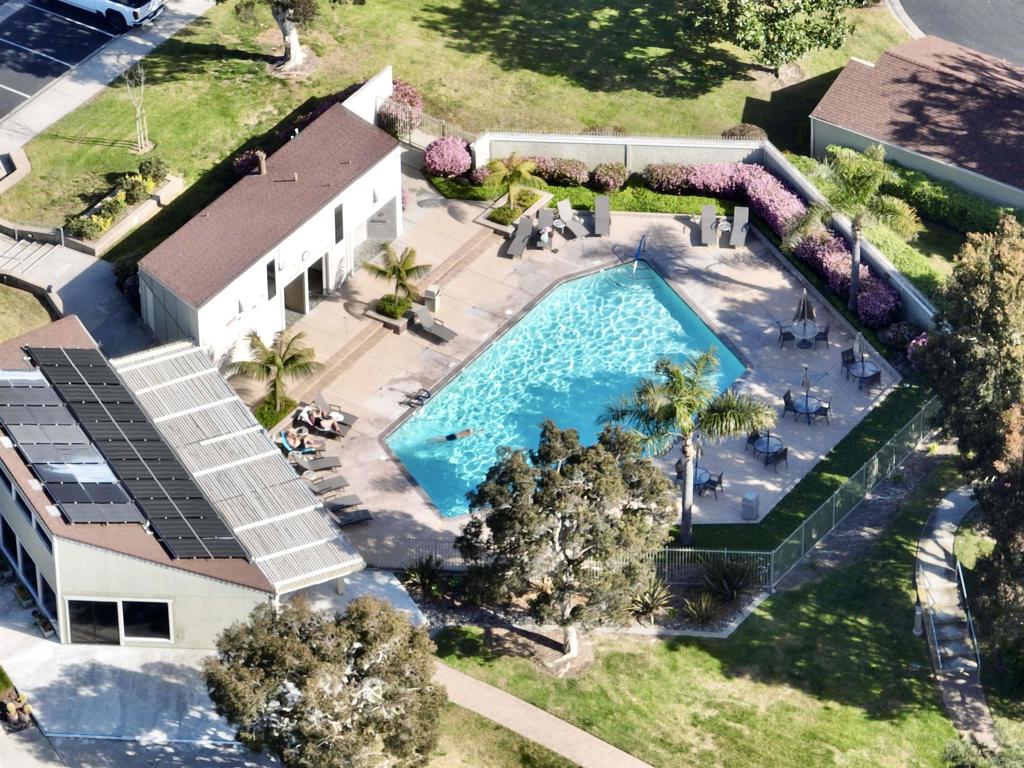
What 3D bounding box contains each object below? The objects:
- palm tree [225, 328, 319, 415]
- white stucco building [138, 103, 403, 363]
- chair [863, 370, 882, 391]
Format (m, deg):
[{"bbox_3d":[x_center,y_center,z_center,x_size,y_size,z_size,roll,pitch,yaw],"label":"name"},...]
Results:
[{"bbox_3d":[-8.853,-0.241,178.500,3.450,3.150,3.300,-1,36,0],"label":"palm tree"},{"bbox_3d":[-9.351,-5.899,185.951,5.225,4.220,16.176,21,41,27],"label":"white stucco building"},{"bbox_3d":[13.672,-0.205,180.435,0.600,0.880,0.620,-29,44,-33],"label":"chair"}]

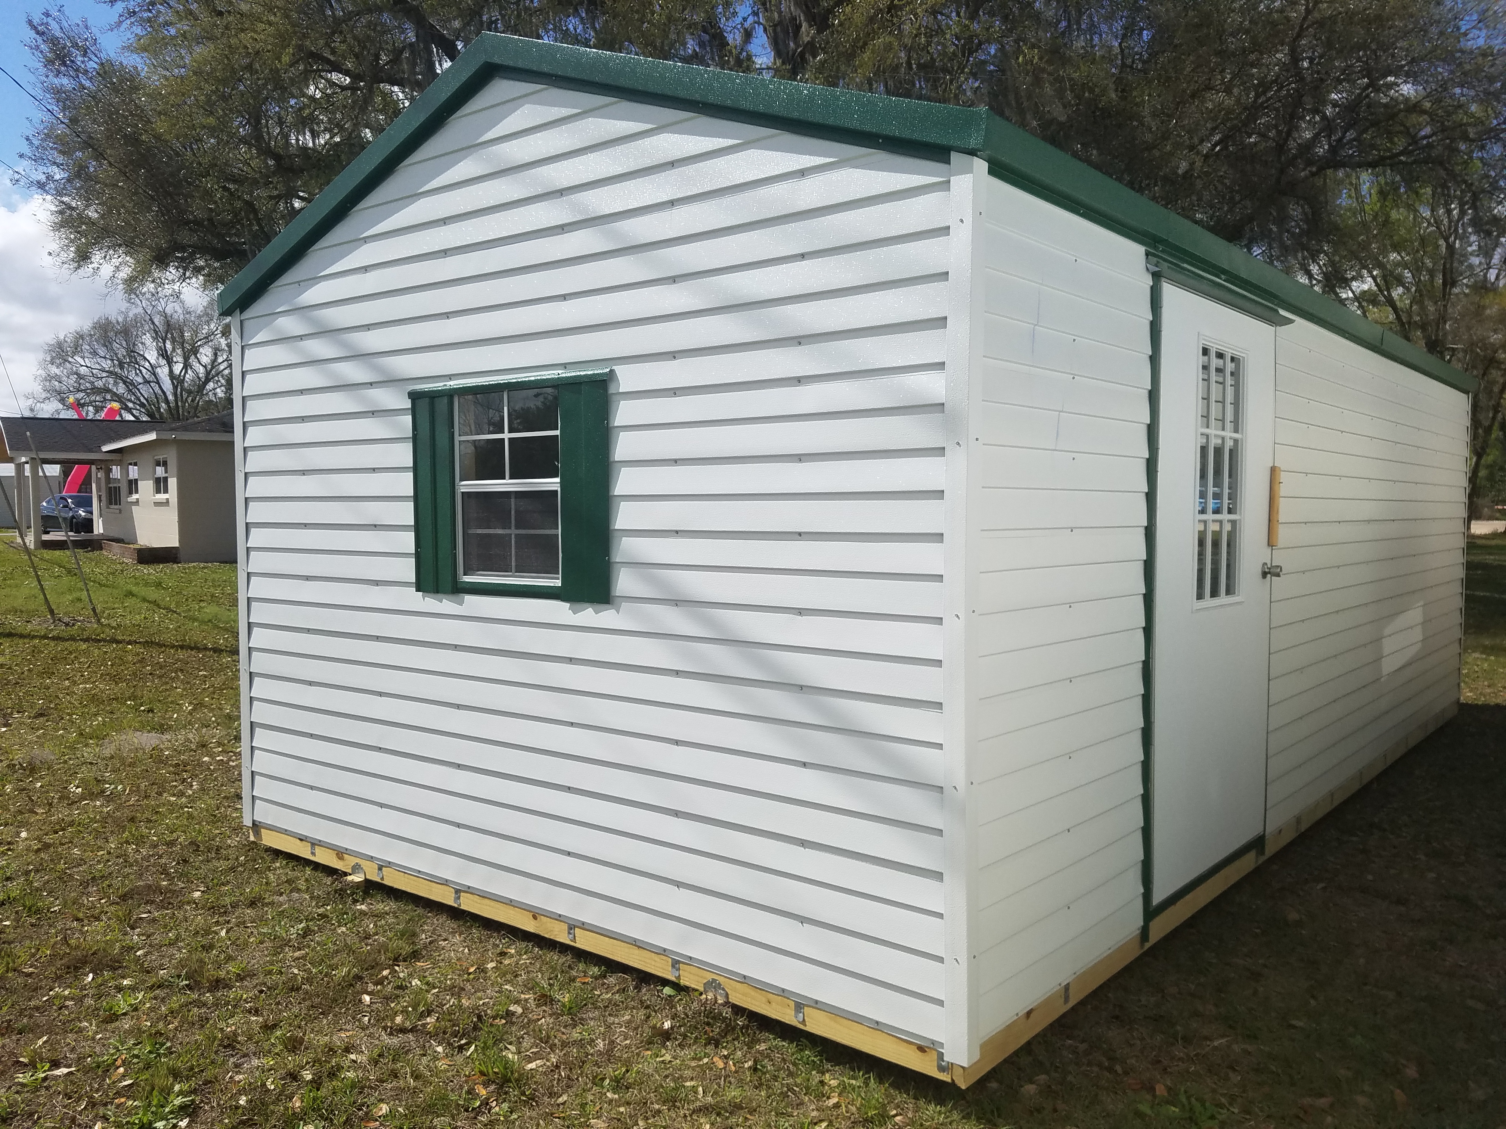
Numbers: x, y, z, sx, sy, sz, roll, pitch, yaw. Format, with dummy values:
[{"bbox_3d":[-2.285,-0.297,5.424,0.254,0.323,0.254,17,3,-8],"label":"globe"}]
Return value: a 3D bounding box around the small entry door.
[{"bbox_3d":[1.627,0.088,3.984,0.060,1.970,1.120,2,4,41],"label":"small entry door"}]

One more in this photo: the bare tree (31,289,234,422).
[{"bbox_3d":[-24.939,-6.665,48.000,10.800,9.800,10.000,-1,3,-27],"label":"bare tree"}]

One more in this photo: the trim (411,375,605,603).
[{"bbox_3d":[-0.810,-0.263,3.798,1.020,0.710,0.070,2,4,40],"label":"trim"}]

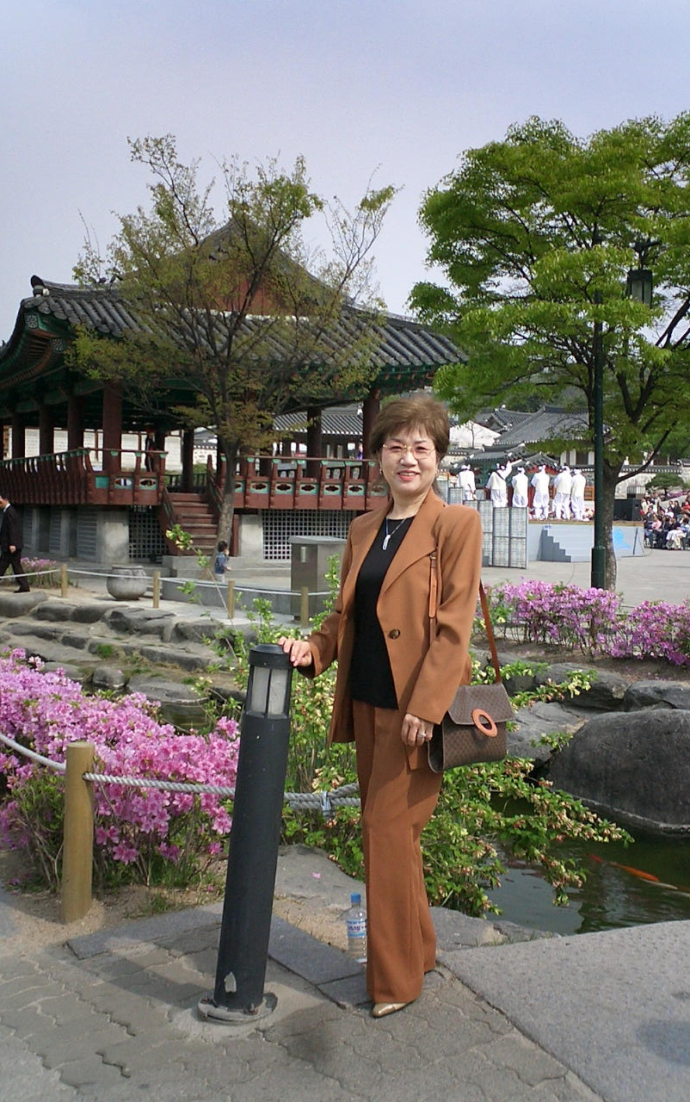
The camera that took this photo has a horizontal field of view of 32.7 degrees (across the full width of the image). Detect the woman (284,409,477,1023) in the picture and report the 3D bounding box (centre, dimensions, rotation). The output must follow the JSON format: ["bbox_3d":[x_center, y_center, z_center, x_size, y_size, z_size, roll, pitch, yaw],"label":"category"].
[{"bbox_3d":[0.095,0.395,3.130,0.560,1.620,0.420,1,2,22],"label":"woman"}]

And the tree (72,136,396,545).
[{"bbox_3d":[-2.082,-3.578,22.000,6.100,8.400,5.800,0,2,0],"label":"tree"}]

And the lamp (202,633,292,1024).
[{"bbox_3d":[-0.237,0.731,3.120,0.212,0.945,0.212,5,1,0],"label":"lamp"}]

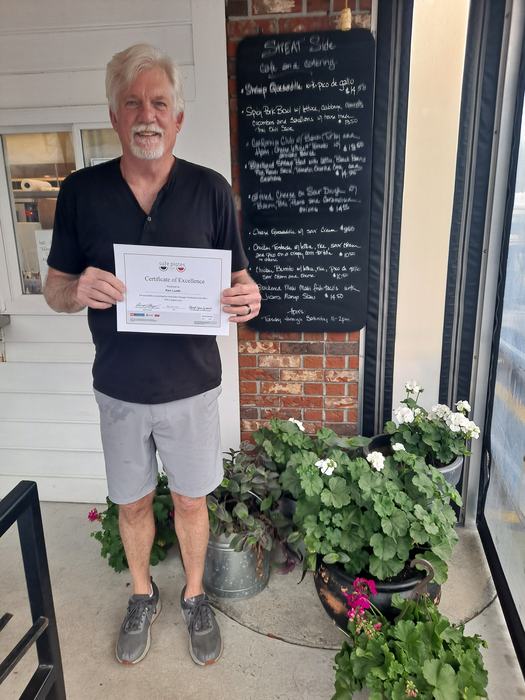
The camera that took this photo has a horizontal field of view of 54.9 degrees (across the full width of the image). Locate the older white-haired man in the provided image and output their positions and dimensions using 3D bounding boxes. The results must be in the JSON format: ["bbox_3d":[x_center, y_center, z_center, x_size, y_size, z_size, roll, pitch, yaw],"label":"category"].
[{"bbox_3d":[-0.304,0.100,1.492,0.610,1.820,0.390,-1,14,-2],"label":"older white-haired man"}]

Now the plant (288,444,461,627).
[{"bbox_3d":[0.365,0.641,1.684,0.540,0.655,0.500,1,15,7],"label":"plant"}]

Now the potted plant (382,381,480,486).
[{"bbox_3d":[0.628,0.491,2.030,0.440,0.765,0.420,1,15,7],"label":"potted plant"}]

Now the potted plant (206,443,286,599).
[{"bbox_3d":[-0.090,0.638,1.976,0.350,0.530,0.350,1,15,7],"label":"potted plant"}]

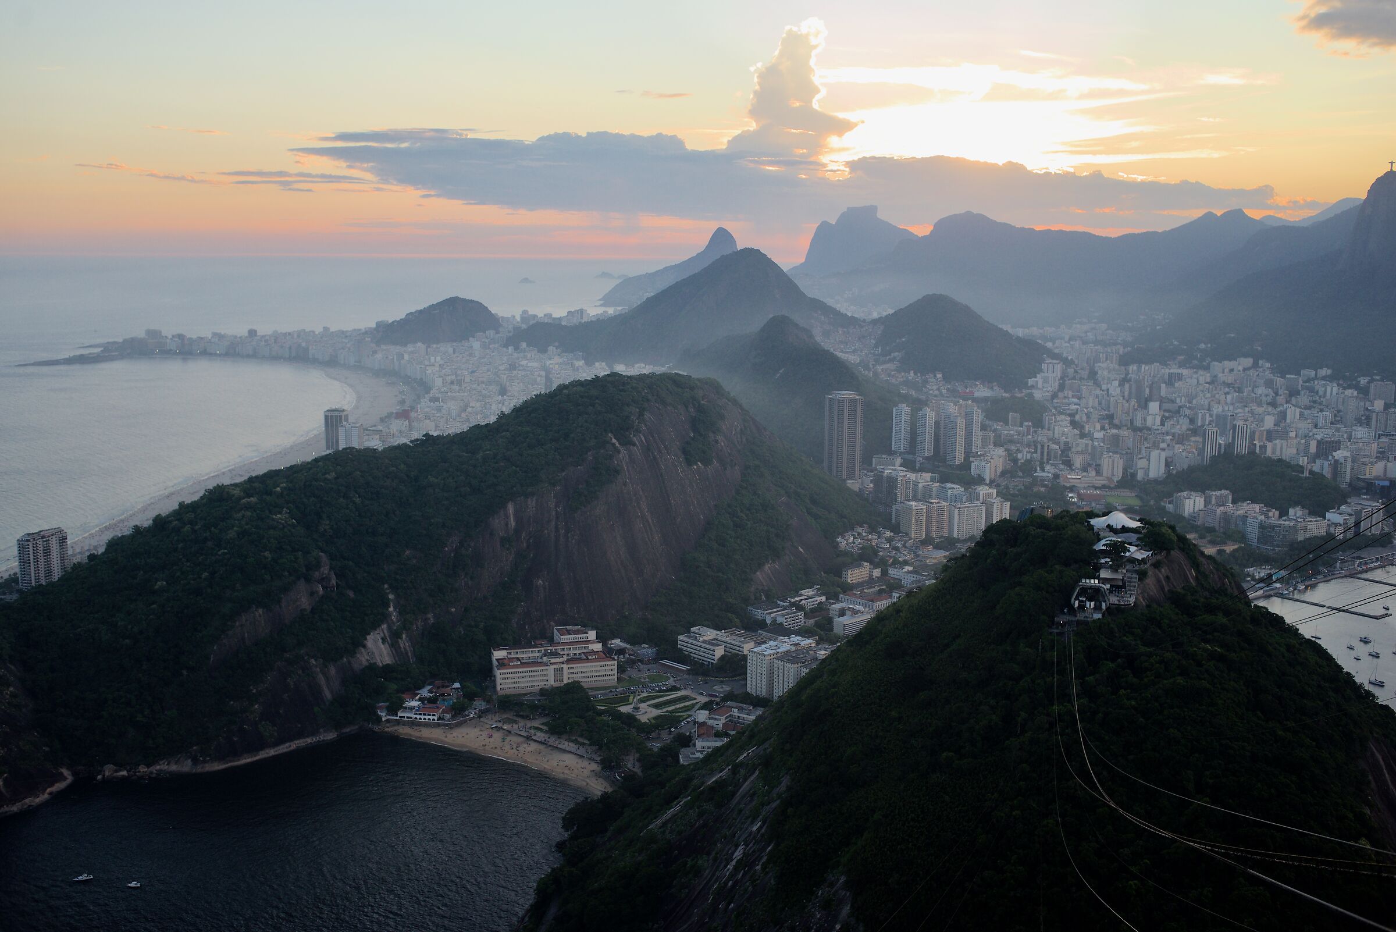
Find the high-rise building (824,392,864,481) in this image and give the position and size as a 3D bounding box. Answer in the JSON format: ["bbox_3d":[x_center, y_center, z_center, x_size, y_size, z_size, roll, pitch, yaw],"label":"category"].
[{"bbox_3d":[240.300,-47.200,2250.300,55.000,153.000,50.000,-2,10,-16],"label":"high-rise building"}]

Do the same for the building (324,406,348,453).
[{"bbox_3d":[-623.310,-46.810,2348.900,34.000,108.000,21.000,3,9,14],"label":"building"}]

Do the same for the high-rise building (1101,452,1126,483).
[{"bbox_3d":[704.100,6.400,2299.800,31.000,47.000,24.000,6,11,30],"label":"high-rise building"}]

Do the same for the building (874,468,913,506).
[{"bbox_3d":[297.500,37.300,2053.600,33.000,54.000,45.000,-6,11,-36],"label":"building"}]

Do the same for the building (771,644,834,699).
[{"bbox_3d":[97.400,184.600,1196.900,62.000,38.000,21.000,-8,12,-41],"label":"building"}]

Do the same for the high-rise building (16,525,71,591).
[{"bbox_3d":[-713.600,104.100,1483.400,18.500,61.000,46.000,5,10,25],"label":"high-rise building"}]

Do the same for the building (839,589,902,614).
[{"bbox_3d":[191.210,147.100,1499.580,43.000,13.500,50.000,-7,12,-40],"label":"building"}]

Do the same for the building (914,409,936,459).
[{"bbox_3d":[415.890,-61.070,2483.080,21.500,88.000,25.000,9,12,41],"label":"building"}]

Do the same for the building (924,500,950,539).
[{"bbox_3d":[326.420,72.110,1849.740,27.000,50.000,17.000,-3,10,-20],"label":"building"}]

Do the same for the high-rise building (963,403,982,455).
[{"bbox_3d":[508.900,-68.540,2515.720,21.500,90.000,25.000,9,13,43],"label":"high-rise building"}]

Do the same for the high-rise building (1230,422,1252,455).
[{"bbox_3d":[996.330,-40.110,2483.440,27.000,81.000,20.000,1,9,6],"label":"high-rise building"}]

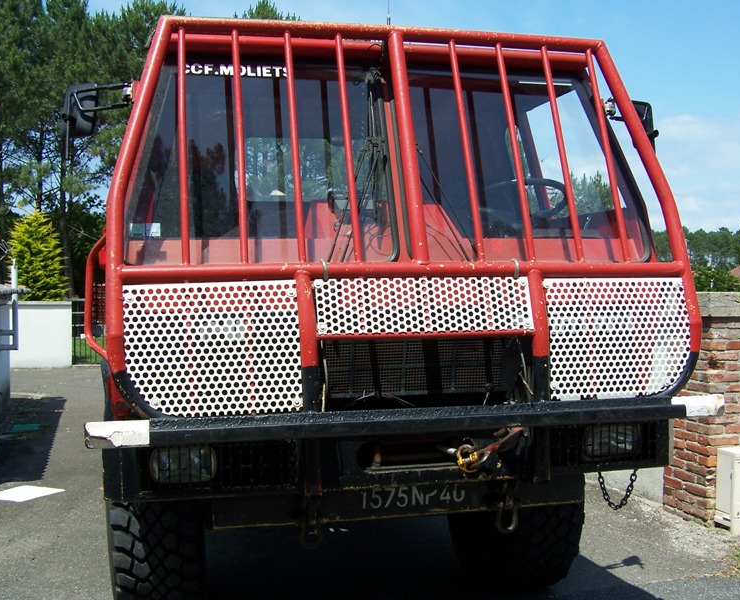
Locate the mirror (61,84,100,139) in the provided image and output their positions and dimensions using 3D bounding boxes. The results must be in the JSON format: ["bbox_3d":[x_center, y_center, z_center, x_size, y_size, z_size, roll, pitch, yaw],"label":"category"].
[{"bbox_3d":[-1.091,-0.712,3.299,0.135,0.205,0.075,-1,1,1],"label":"mirror"}]

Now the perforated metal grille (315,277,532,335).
[{"bbox_3d":[0.198,0.018,3.031,0.770,0.195,0.030,-1,-13,-13],"label":"perforated metal grille"}]

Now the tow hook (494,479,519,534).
[{"bbox_3d":[0.520,0.791,3.348,0.090,0.200,0.060,-1,1,-13],"label":"tow hook"}]

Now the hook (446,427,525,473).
[{"bbox_3d":[0.423,0.547,3.214,0.280,0.165,0.120,-1,1,-13],"label":"hook"}]

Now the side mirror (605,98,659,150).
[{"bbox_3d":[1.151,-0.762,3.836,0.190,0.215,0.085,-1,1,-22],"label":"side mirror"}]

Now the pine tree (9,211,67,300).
[{"bbox_3d":[-7.930,-0.380,21.000,1.600,3.500,1.600,0,1,0],"label":"pine tree"}]

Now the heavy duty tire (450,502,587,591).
[{"bbox_3d":[0.745,0.969,4.804,0.390,1.160,1.160,-1,1,-13],"label":"heavy duty tire"}]

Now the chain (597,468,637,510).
[{"bbox_3d":[0.992,0.763,3.534,0.180,0.170,0.035,-1,1,-13],"label":"chain"}]

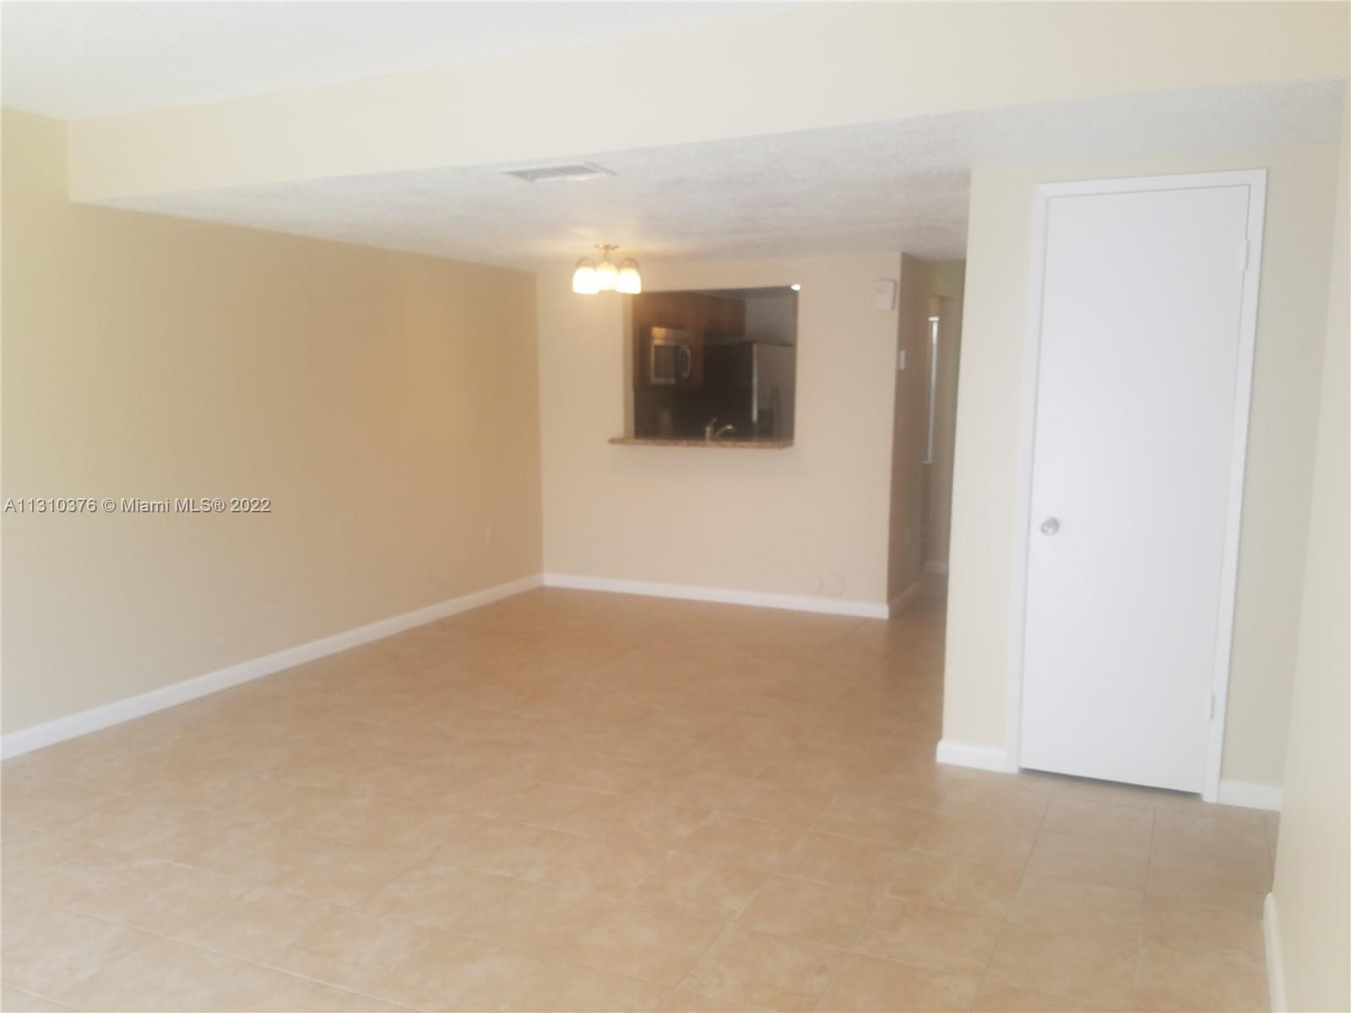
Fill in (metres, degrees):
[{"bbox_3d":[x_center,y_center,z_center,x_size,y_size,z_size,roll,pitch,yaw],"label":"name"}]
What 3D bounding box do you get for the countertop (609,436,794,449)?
[{"bbox_3d":[0.179,-0.413,6.505,1.195,0.042,0.340,4,8,26],"label":"countertop"}]

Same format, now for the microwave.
[{"bbox_3d":[-0.187,-1.165,7.948,0.400,0.425,0.760,4,8,26],"label":"microwave"}]

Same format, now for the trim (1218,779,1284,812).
[{"bbox_3d":[1.938,0.972,3.431,0.190,0.095,0.018,4,8,26],"label":"trim"}]

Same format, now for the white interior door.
[{"bbox_3d":[1.554,-0.045,3.488,0.650,2.060,0.060,4,8,26],"label":"white interior door"}]

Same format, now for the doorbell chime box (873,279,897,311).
[{"bbox_3d":[1.214,-1.231,5.920,0.132,0.182,0.055,4,8,25],"label":"doorbell chime box"}]

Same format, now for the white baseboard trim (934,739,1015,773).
[{"bbox_3d":[1.112,0.923,3.787,0.265,0.095,0.018,4,8,26],"label":"white baseboard trim"}]

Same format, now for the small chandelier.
[{"bbox_3d":[-0.380,-1.319,5.665,0.380,0.270,0.370,0,7,0],"label":"small chandelier"}]

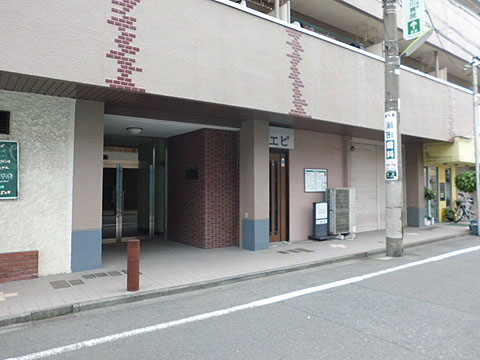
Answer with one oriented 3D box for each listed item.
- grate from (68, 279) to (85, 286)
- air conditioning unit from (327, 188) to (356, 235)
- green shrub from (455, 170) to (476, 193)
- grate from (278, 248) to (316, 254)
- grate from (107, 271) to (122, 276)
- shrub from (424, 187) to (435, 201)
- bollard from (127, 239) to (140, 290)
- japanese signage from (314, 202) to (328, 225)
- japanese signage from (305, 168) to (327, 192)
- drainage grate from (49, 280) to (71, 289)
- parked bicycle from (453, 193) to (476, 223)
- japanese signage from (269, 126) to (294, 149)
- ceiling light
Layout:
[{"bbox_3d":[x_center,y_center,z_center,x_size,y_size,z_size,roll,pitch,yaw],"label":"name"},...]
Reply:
[{"bbox_3d":[-2.435,1.540,5.380,0.165,0.020,0.290,1,-2,-36],"label":"grate"},{"bbox_3d":[2.908,0.890,10.354,0.910,1.290,0.345,1,-1,-36],"label":"air conditioning unit"},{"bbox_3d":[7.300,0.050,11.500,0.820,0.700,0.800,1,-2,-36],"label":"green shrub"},{"bbox_3d":[1.267,1.633,8.140,0.760,0.030,0.460,1,-1,-36],"label":"grate"},{"bbox_3d":[-2.050,1.550,5.930,0.170,0.020,0.310,1,-2,-36],"label":"grate"},{"bbox_3d":[7.258,0.517,13.800,0.420,0.530,0.420,1,-1,-36],"label":"shrub"},{"bbox_3d":[-1.475,1.185,5.000,0.170,0.690,0.170,1,-2,-36],"label":"bollard"},{"bbox_3d":[2.330,0.960,10.250,0.530,0.630,0.100,1,-2,-36],"label":"japanese signage"},{"bbox_3d":[2.154,0.032,10.173,0.940,0.640,0.030,1,-1,-36],"label":"japanese signage"},{"bbox_3d":[-2.630,1.538,5.270,0.210,0.020,0.450,1,-2,-36],"label":"drainage grate"},{"bbox_3d":[9.050,1.180,14.600,1.700,1.080,0.550,1,-2,-35],"label":"parked bicycle"},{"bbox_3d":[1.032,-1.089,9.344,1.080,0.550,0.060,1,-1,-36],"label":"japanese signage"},{"bbox_3d":[-2.445,-1.123,8.380,0.370,0.170,0.370,1,-1,-36],"label":"ceiling light"}]

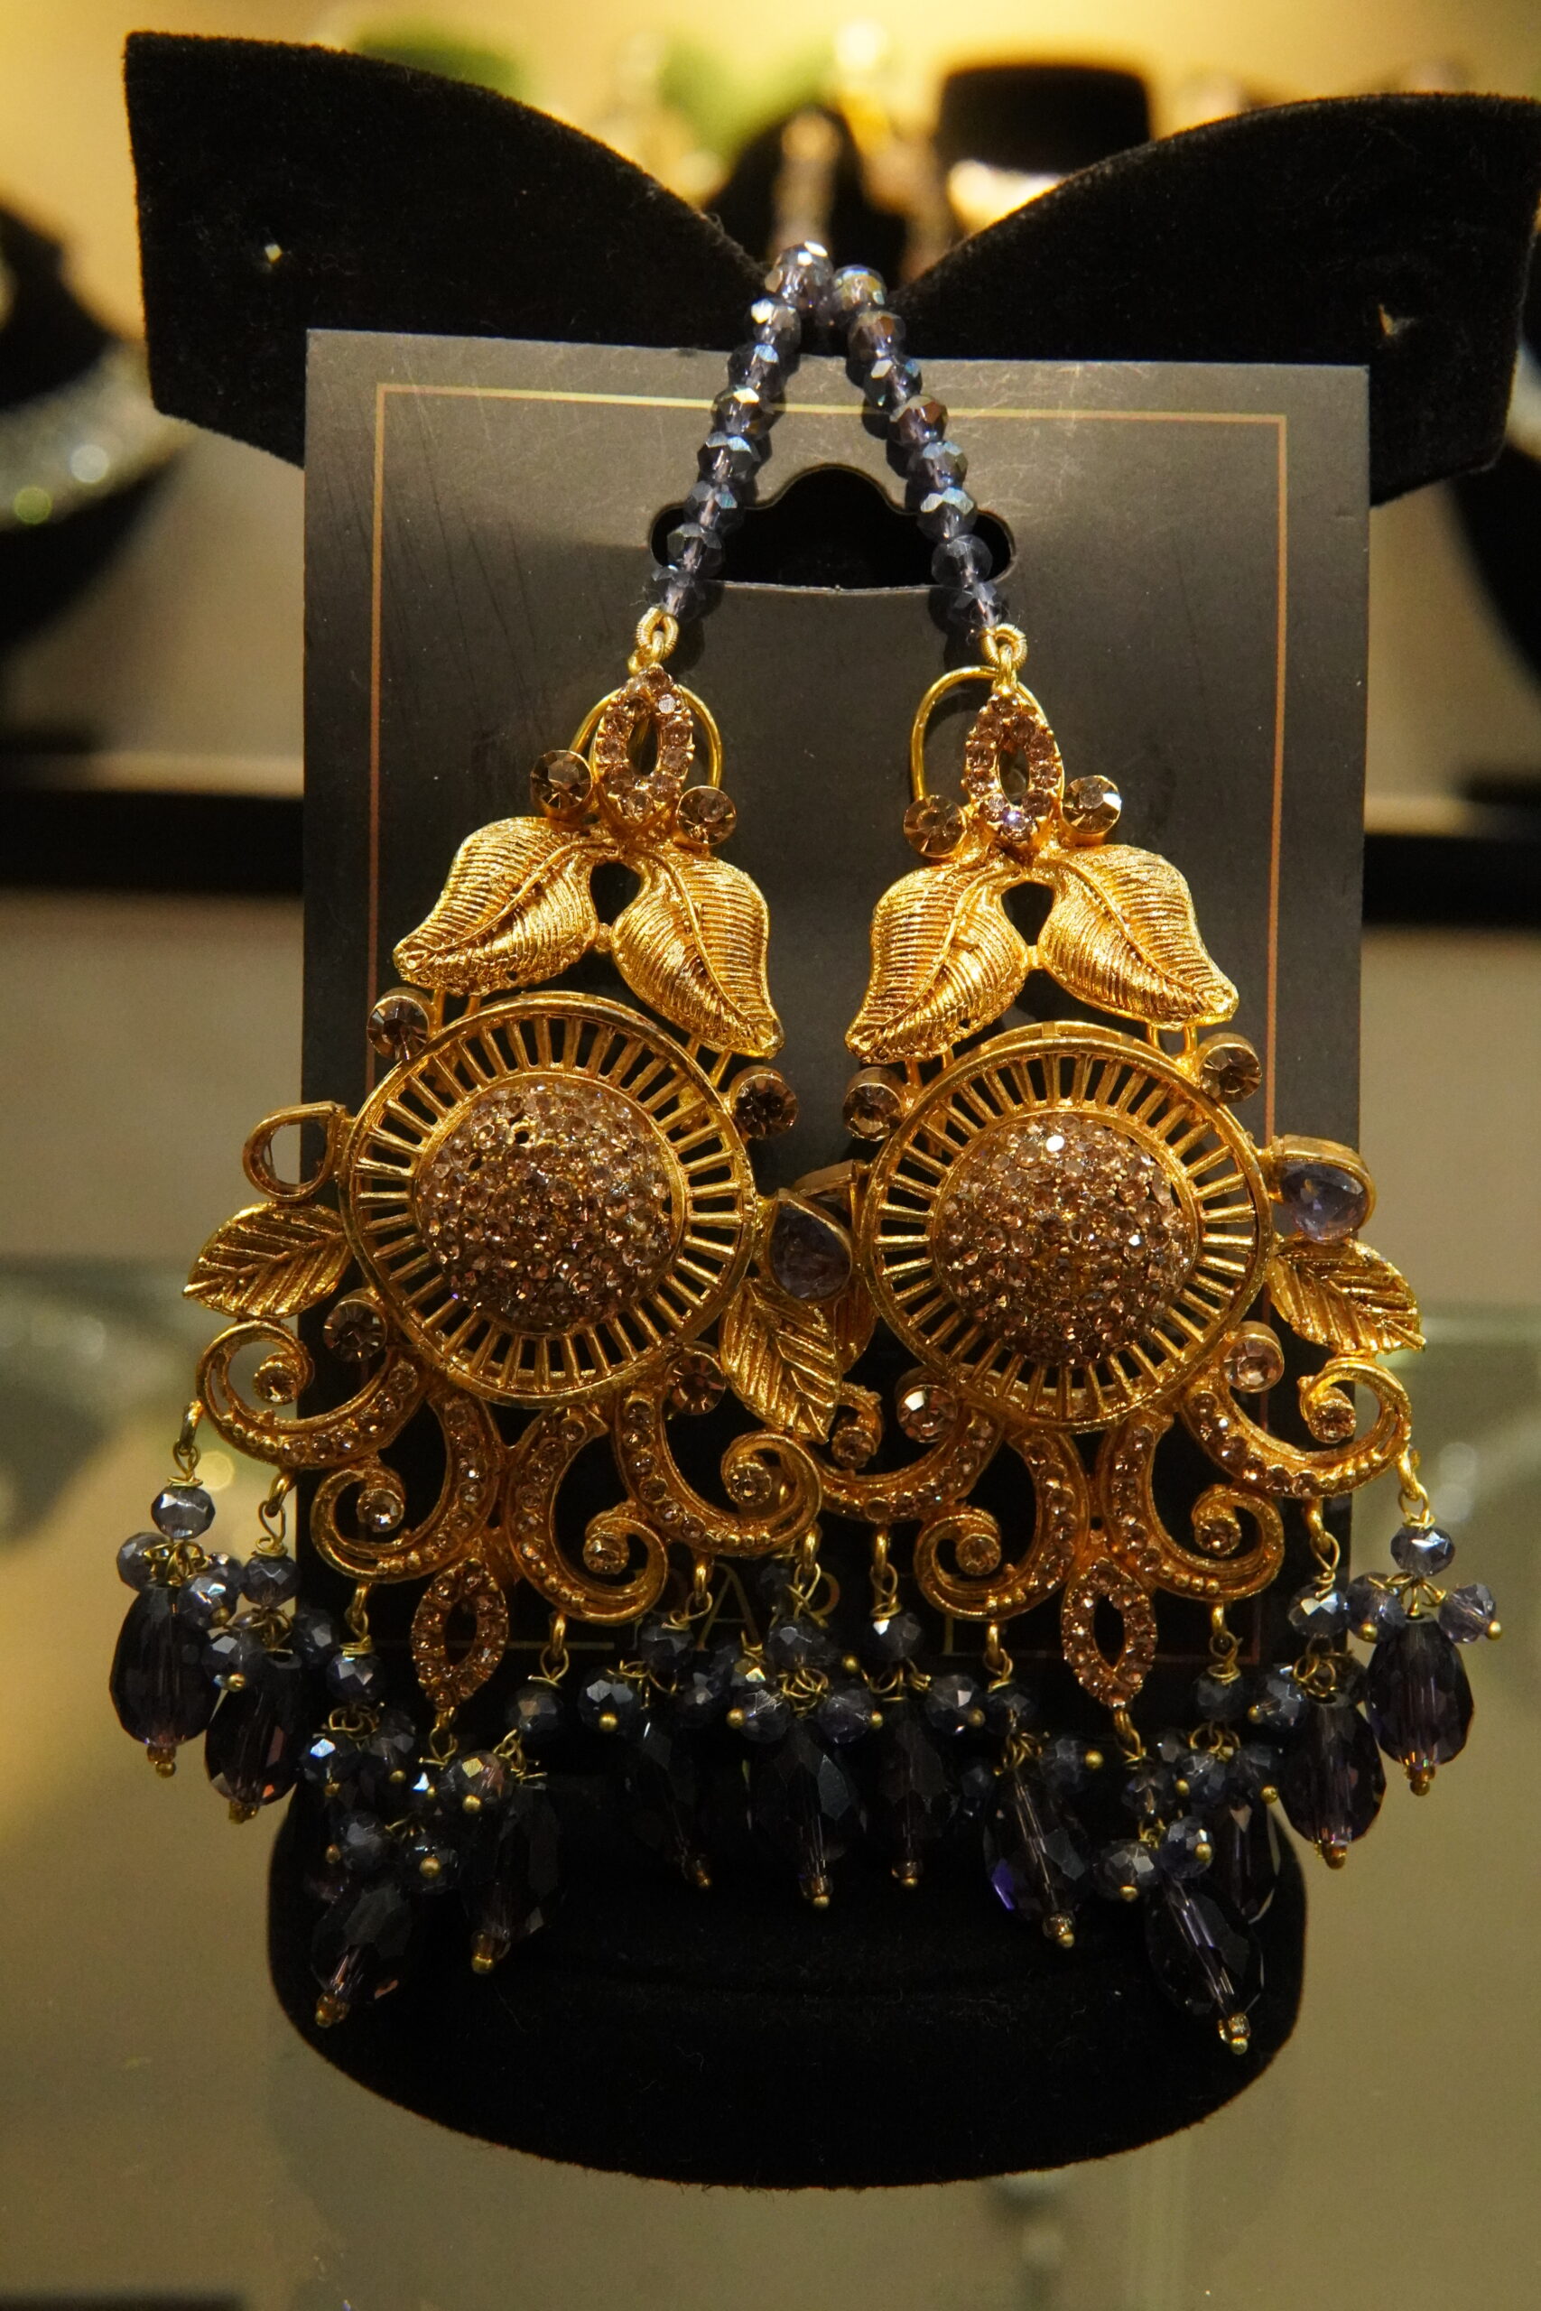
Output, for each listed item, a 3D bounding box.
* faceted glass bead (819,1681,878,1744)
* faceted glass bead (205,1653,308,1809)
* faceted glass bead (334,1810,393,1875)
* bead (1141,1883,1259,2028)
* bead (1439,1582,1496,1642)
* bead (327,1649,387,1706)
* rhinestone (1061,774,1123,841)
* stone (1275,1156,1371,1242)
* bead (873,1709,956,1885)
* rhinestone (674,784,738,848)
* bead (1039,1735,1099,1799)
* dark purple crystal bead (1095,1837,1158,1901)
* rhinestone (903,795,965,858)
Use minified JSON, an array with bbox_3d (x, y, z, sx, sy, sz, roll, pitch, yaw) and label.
[{"bbox_3d":[0.006,0.045,0.233,0.004,0.005,0.005,27,11,24],"label":"faceted glass bead"},{"bbox_3d":[-0.046,0.051,0.259,0.009,0.014,0.009,6,9,0],"label":"faceted glass bead"},{"bbox_3d":[-0.033,0.055,0.233,0.004,0.005,0.005,-27,12,-24],"label":"faceted glass bead"},{"bbox_3d":[0.035,0.064,0.232,0.009,0.013,0.009,-22,5,3],"label":"bead"},{"bbox_3d":[0.056,0.037,0.233,0.004,0.005,0.005,36,9,18],"label":"bead"},{"bbox_3d":[-0.036,0.045,0.251,0.005,0.005,0.005,2,15,0],"label":"bead"},{"bbox_3d":[0.028,-0.030,0.250,0.005,0.005,0.004,4,2,6],"label":"rhinestone"},{"bbox_3d":[0.048,0.004,0.250,0.008,0.007,0.004,4,20,6],"label":"stone"},{"bbox_3d":[0.013,0.057,0.255,0.009,0.015,0.009,-2,-6,0],"label":"bead"},{"bbox_3d":[-0.006,-0.029,0.250,0.005,0.005,0.004,2,3,0],"label":"rhinestone"},{"bbox_3d":[0.026,0.053,0.249,0.005,0.005,0.005,0,6,-45],"label":"bead"},{"bbox_3d":[0.028,0.057,0.231,0.005,0.005,0.004,31,45,-7],"label":"dark purple crystal bead"},{"bbox_3d":[0.014,-0.029,0.250,0.005,0.005,0.004,4,3,7],"label":"rhinestone"}]

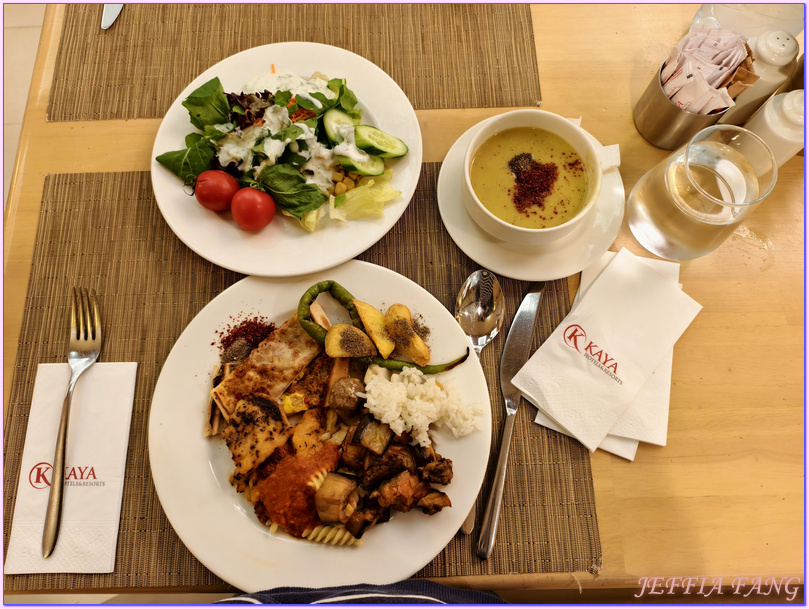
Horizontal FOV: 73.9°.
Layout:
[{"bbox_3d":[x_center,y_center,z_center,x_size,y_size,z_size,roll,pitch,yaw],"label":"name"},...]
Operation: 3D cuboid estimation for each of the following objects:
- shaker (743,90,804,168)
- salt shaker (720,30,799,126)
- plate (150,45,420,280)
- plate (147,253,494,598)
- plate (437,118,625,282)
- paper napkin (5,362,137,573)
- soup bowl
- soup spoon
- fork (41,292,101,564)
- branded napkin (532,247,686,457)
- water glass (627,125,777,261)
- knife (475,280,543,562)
[{"bbox_3d":[0.322,-0.148,0.465,0.047,0.084,0.047,-2,73,0],"label":"shaker"},{"bbox_3d":[0.312,-0.204,0.482,0.047,0.084,0.047,-2,73,0],"label":"salt shaker"},{"bbox_3d":[-0.104,-0.132,0.492,0.239,0.027,0.239,0,73,0],"label":"plate"},{"bbox_3d":[-0.065,0.089,0.427,0.264,0.026,0.264,0,73,0],"label":"plate"},{"bbox_3d":[0.113,-0.096,0.484,0.166,0.020,0.166,0,73,0],"label":"plate"},{"bbox_3d":[-0.263,0.126,0.429,0.083,0.005,0.161,-2,73,0],"label":"paper napkin"},{"bbox_3d":[0.105,-0.101,0.460,0.111,0.056,0.111,0,73,0],"label":"soup bowl"},{"bbox_3d":[0.057,0.071,0.434,0.041,0.020,0.213,6,73,2],"label":"soup spoon"},{"bbox_3d":[-0.263,0.086,0.432,0.028,0.018,0.213,-3,73,0],"label":"fork"},{"bbox_3d":[0.175,0.038,0.451,0.085,0.007,0.161,22,75,7],"label":"branded napkin"},{"bbox_3d":[0.237,-0.086,0.439,0.087,0.101,0.087,-2,73,0],"label":"water glass"},{"bbox_3d":[0.083,0.081,0.438,0.022,0.008,0.238,13,74,4],"label":"knife"}]

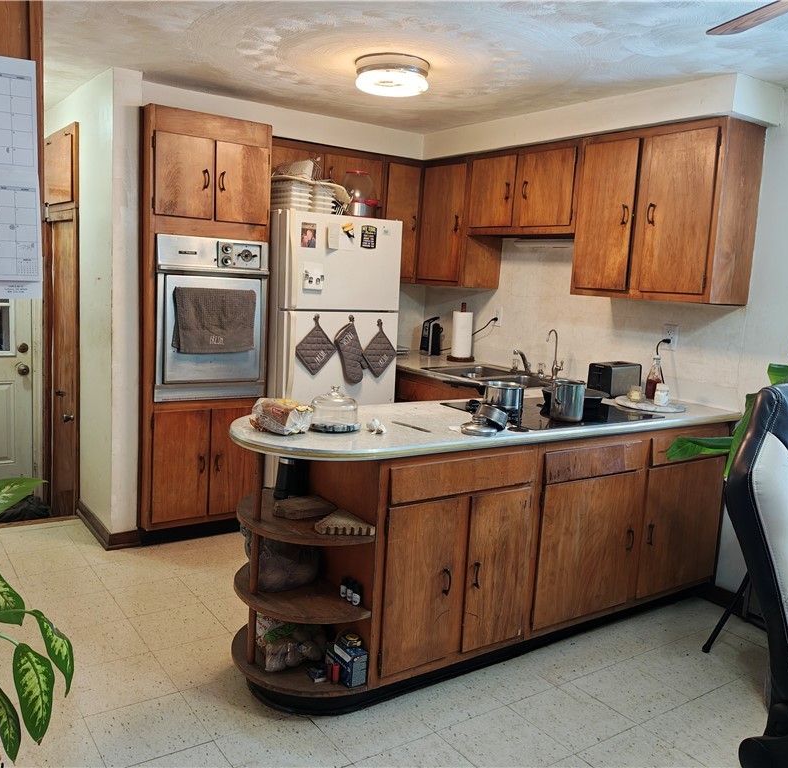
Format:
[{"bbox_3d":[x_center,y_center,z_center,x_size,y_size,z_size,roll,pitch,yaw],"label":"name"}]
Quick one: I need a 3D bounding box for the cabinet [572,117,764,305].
[{"bbox_3d":[1.225,-0.768,3.410,0.306,0.751,0.760,-2,10,-35],"label":"cabinet"}]

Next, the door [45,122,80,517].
[{"bbox_3d":[-2.012,-0.301,4.463,0.050,2.365,0.900,-2,10,-35],"label":"door"}]

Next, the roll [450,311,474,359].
[{"bbox_3d":[0.438,-0.317,4.739,0.132,0.290,0.132,3,8,0],"label":"roll"}]

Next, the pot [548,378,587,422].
[{"bbox_3d":[0.667,0.067,2.869,0.128,0.147,0.155,8,10,30],"label":"pot"}]

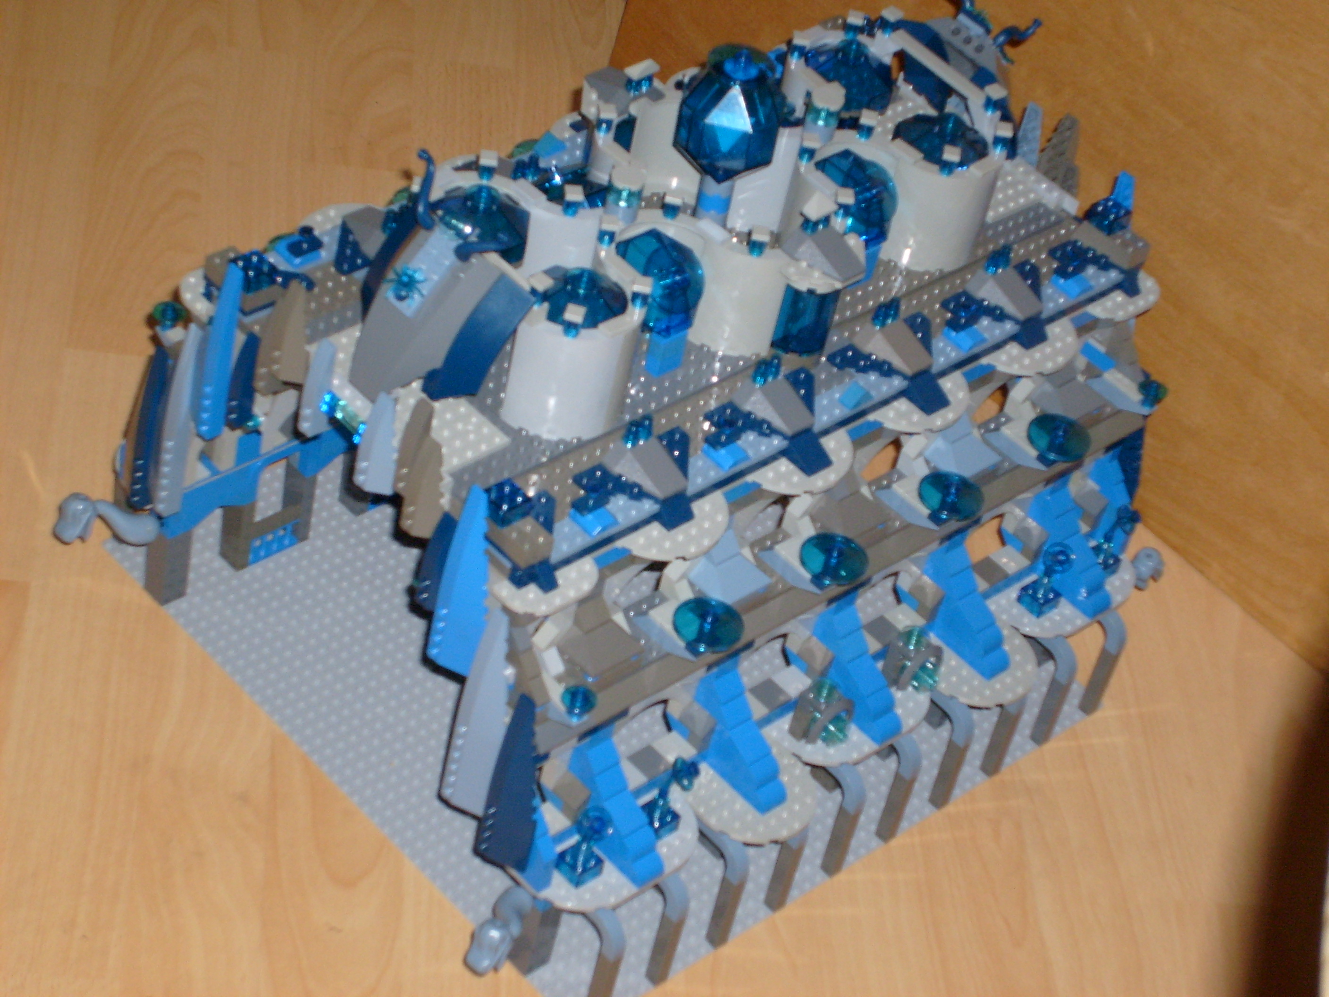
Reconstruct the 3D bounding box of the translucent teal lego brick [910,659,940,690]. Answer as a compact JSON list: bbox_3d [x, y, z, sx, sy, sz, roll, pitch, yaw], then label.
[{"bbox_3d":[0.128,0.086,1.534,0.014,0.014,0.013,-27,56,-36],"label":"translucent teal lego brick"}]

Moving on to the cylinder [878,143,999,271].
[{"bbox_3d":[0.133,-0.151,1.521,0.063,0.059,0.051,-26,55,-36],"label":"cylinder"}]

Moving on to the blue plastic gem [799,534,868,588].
[{"bbox_3d":[0.077,0.028,1.426,0.032,0.010,0.032,8,42,-7],"label":"blue plastic gem"}]

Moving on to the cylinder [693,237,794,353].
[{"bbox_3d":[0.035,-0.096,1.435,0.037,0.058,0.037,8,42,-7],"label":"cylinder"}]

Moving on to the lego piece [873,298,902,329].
[{"bbox_3d":[0.104,-0.087,1.458,0.016,0.011,0.008,-27,56,-36],"label":"lego piece"}]

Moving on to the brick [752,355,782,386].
[{"bbox_3d":[0.047,-0.059,1.419,0.016,0.011,0.008,-26,55,-36],"label":"brick"}]

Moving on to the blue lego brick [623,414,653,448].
[{"bbox_3d":[-0.011,-0.028,1.370,0.016,0.011,0.008,-26,55,-36],"label":"blue lego brick"}]

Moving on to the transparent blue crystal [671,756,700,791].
[{"bbox_3d":[0.010,0.126,1.426,0.010,0.012,0.010,-26,55,-36],"label":"transparent blue crystal"}]

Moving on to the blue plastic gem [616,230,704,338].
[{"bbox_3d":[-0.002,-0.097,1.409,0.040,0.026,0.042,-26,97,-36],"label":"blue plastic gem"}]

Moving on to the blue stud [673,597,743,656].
[{"bbox_3d":[0.019,0.059,1.387,0.032,0.008,0.032,8,42,-7],"label":"blue stud"}]

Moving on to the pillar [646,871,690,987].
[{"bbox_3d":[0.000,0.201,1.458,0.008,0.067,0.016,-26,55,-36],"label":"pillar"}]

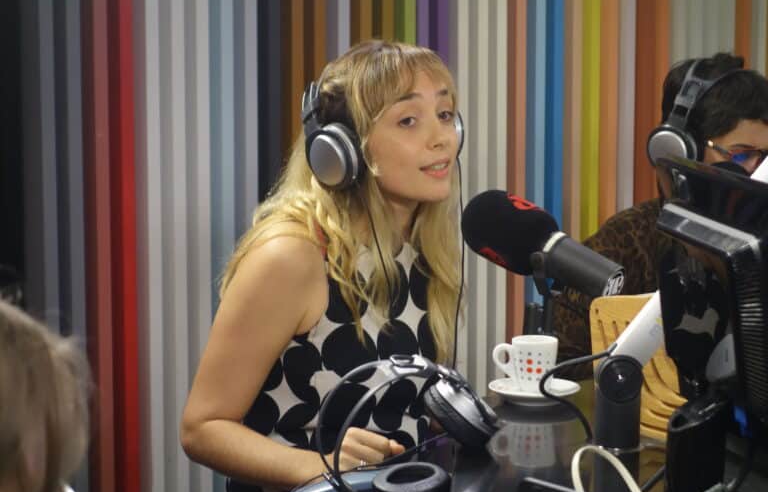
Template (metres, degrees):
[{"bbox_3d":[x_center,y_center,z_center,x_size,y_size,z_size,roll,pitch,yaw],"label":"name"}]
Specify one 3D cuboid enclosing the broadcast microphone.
[{"bbox_3d":[0.211,-0.003,2.860,0.238,0.098,0.098,27,20,27],"label":"broadcast microphone"}]

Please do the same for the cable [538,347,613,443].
[{"bbox_3d":[0.226,0.175,2.520,0.087,0.108,0.035,0,8,0],"label":"cable"}]

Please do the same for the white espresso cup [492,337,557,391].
[{"bbox_3d":[0.183,0.153,2.772,0.088,0.064,0.060,-2,8,-17],"label":"white espresso cup"}]

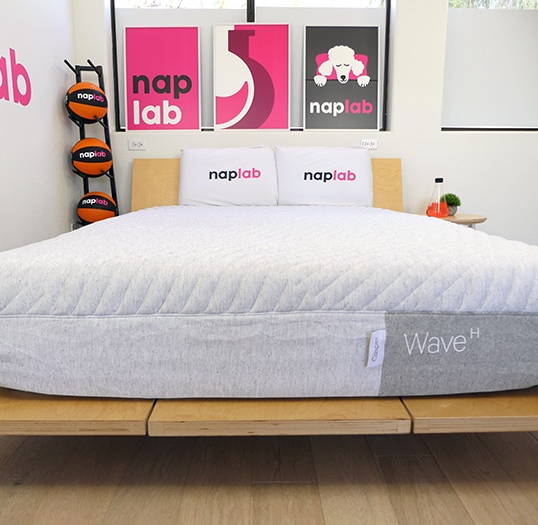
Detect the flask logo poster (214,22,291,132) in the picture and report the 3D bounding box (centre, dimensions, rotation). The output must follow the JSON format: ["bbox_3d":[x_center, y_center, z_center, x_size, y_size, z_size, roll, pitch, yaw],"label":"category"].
[{"bbox_3d":[-0.114,-1.220,3.215,0.507,0.690,0.025,0,5,-1],"label":"flask logo poster"}]

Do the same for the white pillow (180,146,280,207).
[{"bbox_3d":[-0.253,-0.530,2.979,0.590,0.390,0.150,0,-8,-1],"label":"white pillow"}]

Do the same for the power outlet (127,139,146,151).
[{"bbox_3d":[-0.871,-0.775,3.217,0.115,0.070,0.008,0,10,-1],"label":"power outlet"}]

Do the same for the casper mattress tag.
[{"bbox_3d":[0.246,0.197,1.101,0.034,0.087,0.006,-2,10,-13],"label":"casper mattress tag"}]

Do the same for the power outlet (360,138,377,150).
[{"bbox_3d":[0.670,-0.785,3.241,0.115,0.070,0.008,0,10,-1],"label":"power outlet"}]

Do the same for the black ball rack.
[{"bbox_3d":[-1.092,-0.491,3.094,0.280,1.450,0.320,0,10,-1],"label":"black ball rack"}]

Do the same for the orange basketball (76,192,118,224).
[{"bbox_3d":[-1.097,-0.327,3.102,0.240,0.240,0.240,0,10,-1],"label":"orange basketball"}]

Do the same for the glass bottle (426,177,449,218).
[{"bbox_3d":[1.031,-0.392,2.944,0.136,0.237,0.136,0,10,-1],"label":"glass bottle"}]

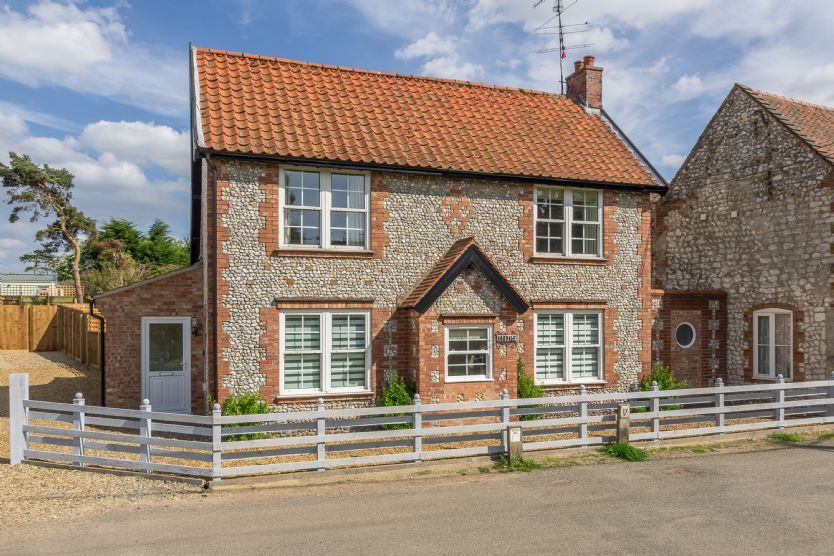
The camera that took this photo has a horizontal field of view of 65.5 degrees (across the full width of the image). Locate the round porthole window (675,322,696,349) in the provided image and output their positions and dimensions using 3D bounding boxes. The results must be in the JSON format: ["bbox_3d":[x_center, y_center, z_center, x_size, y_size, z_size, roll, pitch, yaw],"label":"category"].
[{"bbox_3d":[6.118,1.308,14.761,0.611,0.604,0.100,1,-3,-20],"label":"round porthole window"}]

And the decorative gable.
[{"bbox_3d":[0.928,-0.029,12.138,2.233,1.394,0.680,1,-3,-20],"label":"decorative gable"}]

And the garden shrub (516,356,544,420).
[{"bbox_3d":[2.177,2.231,12.531,0.600,1.326,0.550,1,-3,-20],"label":"garden shrub"}]

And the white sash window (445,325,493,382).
[{"bbox_3d":[0.934,1.382,11.914,0.906,1.048,0.120,1,-3,-20],"label":"white sash window"}]

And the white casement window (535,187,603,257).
[{"bbox_3d":[3.151,-1.149,13.406,1.651,1.449,0.120,1,-3,-20],"label":"white casement window"}]

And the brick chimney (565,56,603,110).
[{"bbox_3d":[4.266,-4.920,16.482,0.508,1.485,0.920,1,-3,-20],"label":"brick chimney"}]

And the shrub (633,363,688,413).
[{"bbox_3d":[5.223,2.399,13.922,1.150,1.122,0.900,1,-3,-20],"label":"shrub"}]

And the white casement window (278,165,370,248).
[{"bbox_3d":[-1.636,-1.242,11.686,1.665,1.469,0.120,1,-3,-20],"label":"white casement window"}]

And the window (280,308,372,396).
[{"bbox_3d":[-1.613,1.328,11.589,1.657,1.494,0.120,1,-3,-20],"label":"window"}]

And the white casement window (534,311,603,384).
[{"bbox_3d":[3.130,1.420,13.293,1.624,1.504,0.120,1,-3,-20],"label":"white casement window"}]

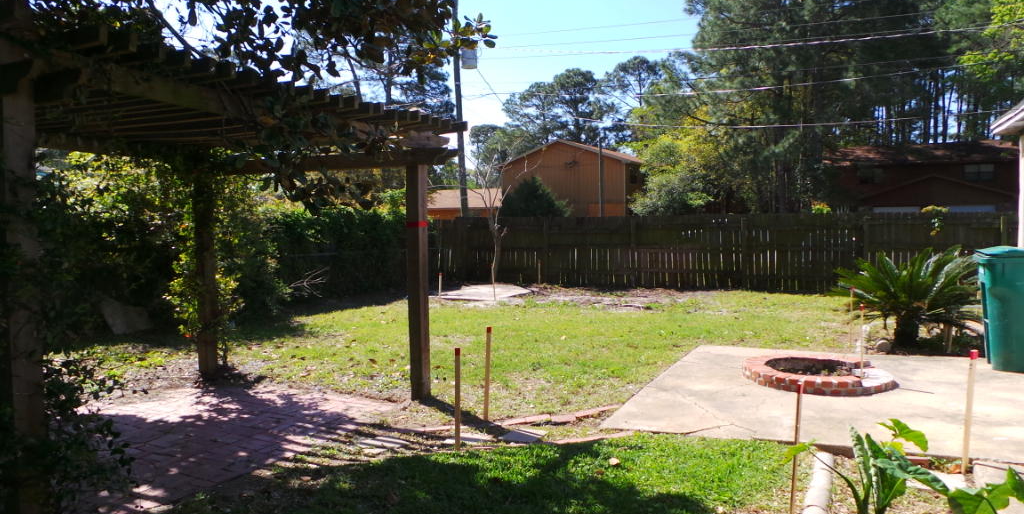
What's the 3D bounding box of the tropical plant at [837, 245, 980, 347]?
[{"bbox_3d":[4.418,0.464,7.600,1.520,1.120,1.500,-1,2,0],"label":"tropical plant"}]

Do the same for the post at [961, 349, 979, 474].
[{"bbox_3d":[2.551,0.863,3.800,0.042,0.700,0.030,3,2,11],"label":"post"}]

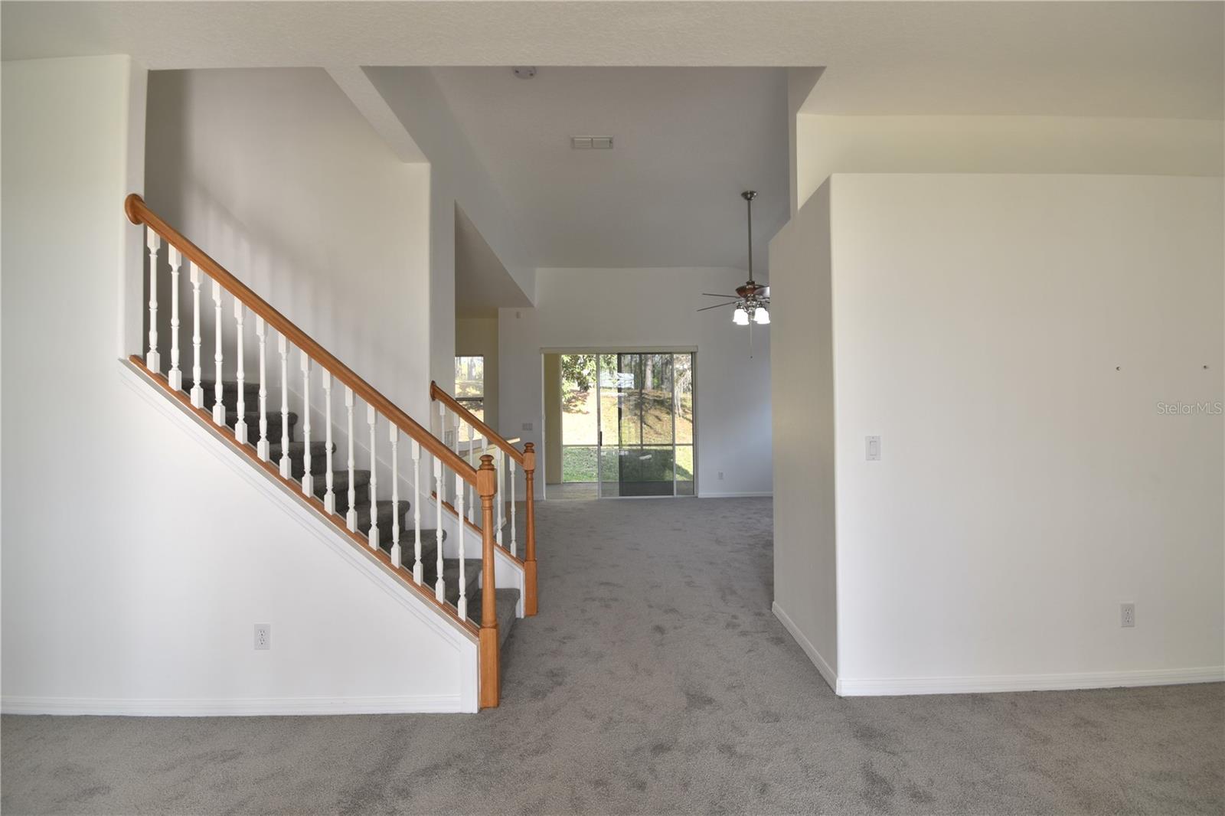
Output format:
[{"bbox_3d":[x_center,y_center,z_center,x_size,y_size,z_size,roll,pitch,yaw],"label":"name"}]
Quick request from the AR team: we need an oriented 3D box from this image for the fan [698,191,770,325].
[{"bbox_3d":[1.510,-1.615,5.560,1.340,1.420,1.340,-1,-1,0],"label":"fan"}]

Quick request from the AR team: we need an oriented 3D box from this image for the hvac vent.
[{"bbox_3d":[-0.178,-2.350,4.530,0.380,0.035,0.205,-1,-1,0],"label":"hvac vent"}]

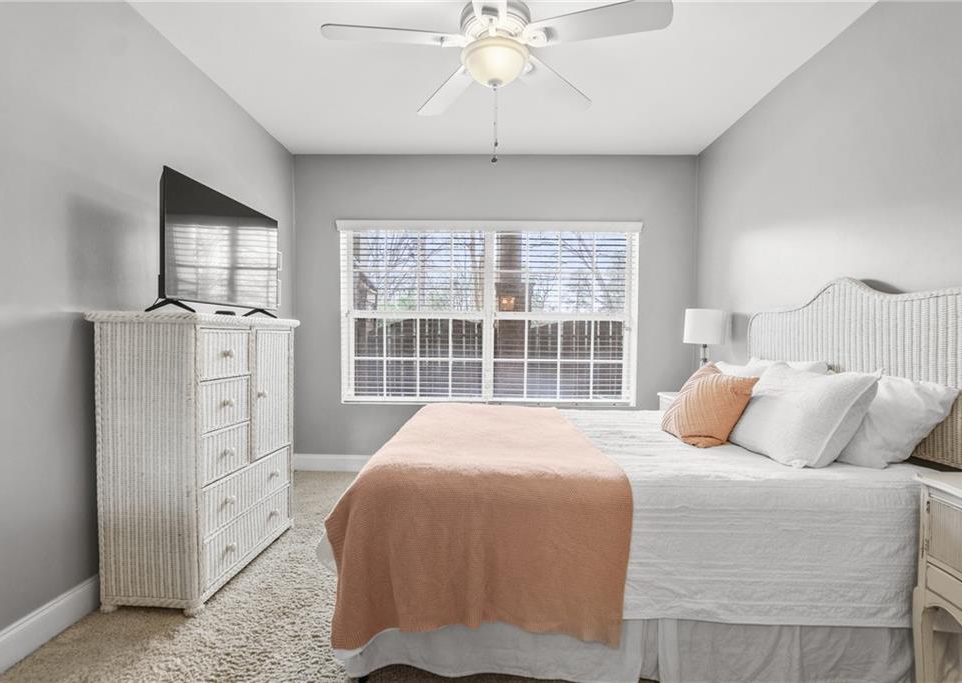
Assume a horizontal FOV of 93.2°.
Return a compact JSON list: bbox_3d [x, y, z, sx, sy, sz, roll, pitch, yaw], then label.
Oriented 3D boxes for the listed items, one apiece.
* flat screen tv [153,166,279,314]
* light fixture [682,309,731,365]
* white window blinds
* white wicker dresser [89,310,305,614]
[{"bbox_3d":[-1.254,-0.401,2.215,0.190,0.570,0.890,0,1,3],"label":"flat screen tv"},{"bbox_3d":[1.462,0.091,2.973,0.280,0.612,0.280,0,1,1],"label":"light fixture"},{"bbox_3d":[0.059,-0.220,3.592,2.380,1.440,0.080,0,1,1],"label":"white window blinds"},{"bbox_3d":[-1.303,0.478,2.211,0.460,1.187,0.870,0,1,3],"label":"white wicker dresser"}]

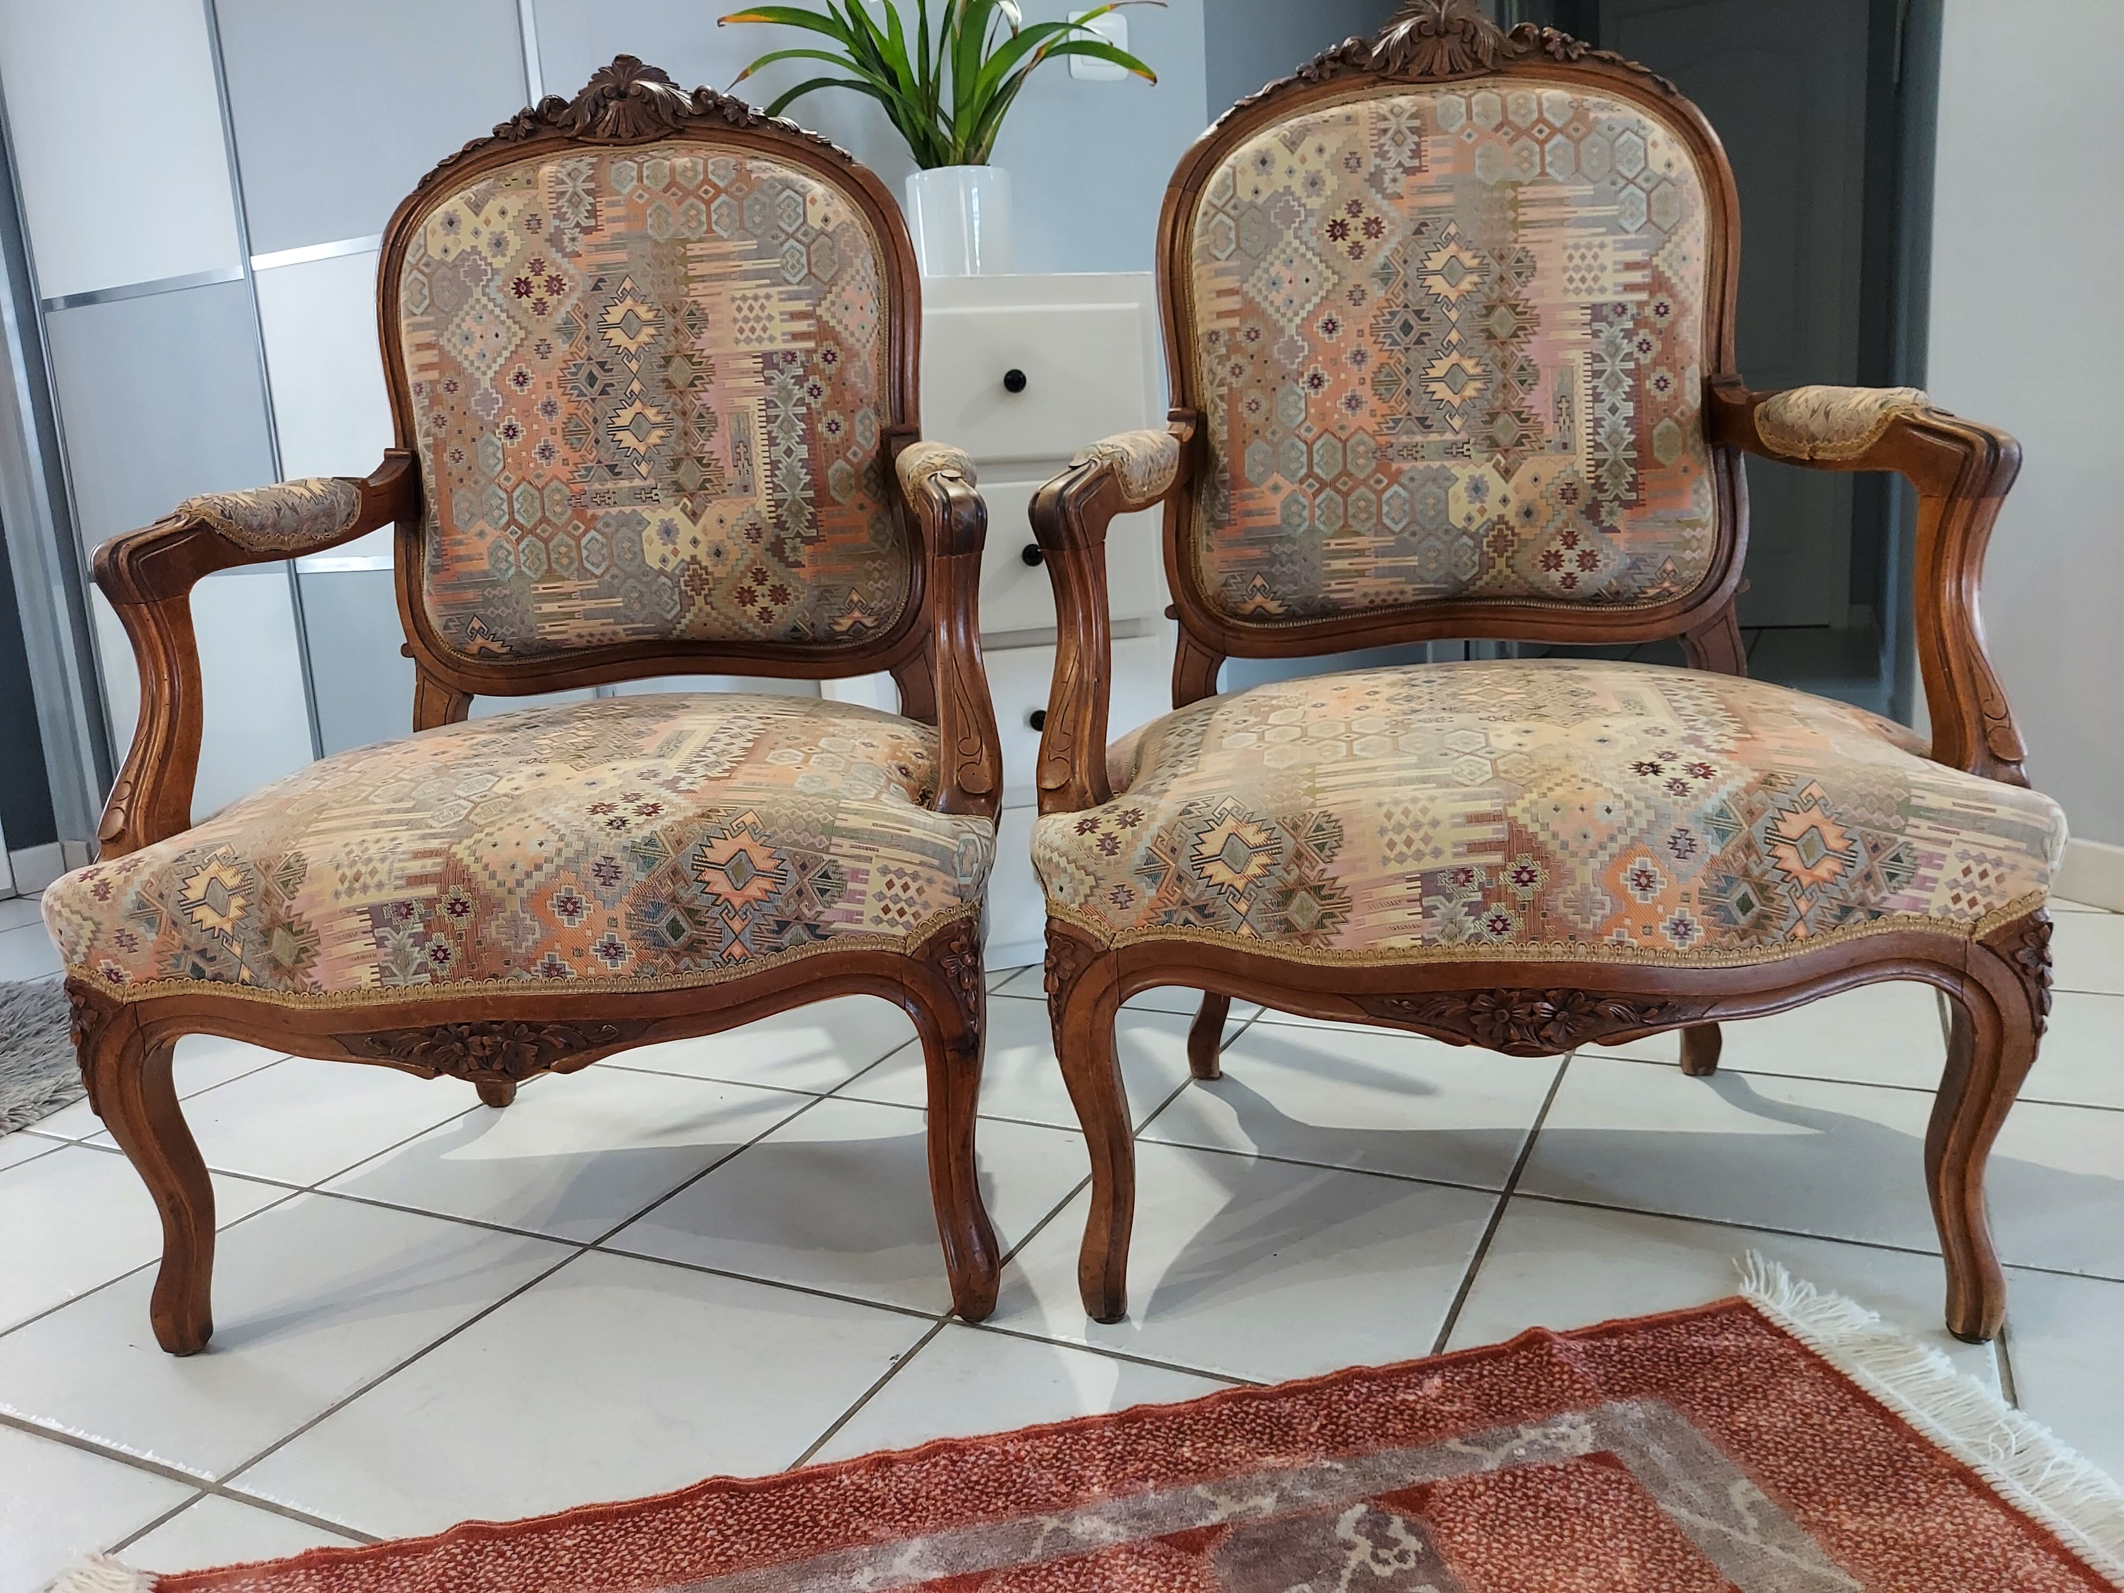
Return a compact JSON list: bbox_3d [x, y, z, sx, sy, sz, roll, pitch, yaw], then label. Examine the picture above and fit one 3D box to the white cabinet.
[{"bbox_3d":[-0.106,-0.235,2.086,0.358,0.833,0.460,-7,11,-18],"label":"white cabinet"}]

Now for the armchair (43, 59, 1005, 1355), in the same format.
[{"bbox_3d":[-0.384,-0.153,1.268,0.653,1.002,0.606,-3,11,2],"label":"armchair"}]

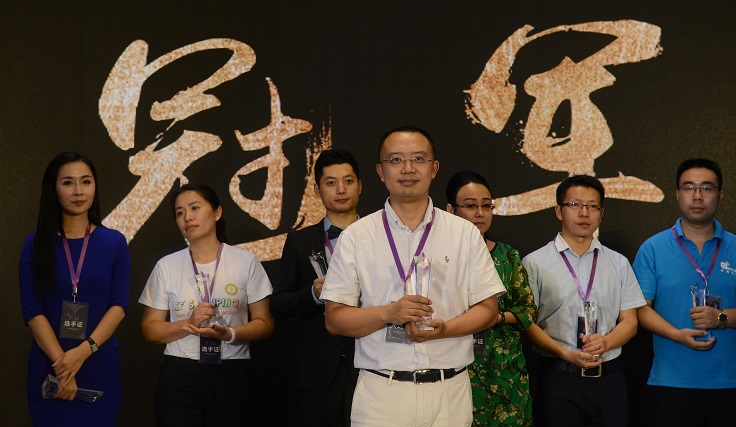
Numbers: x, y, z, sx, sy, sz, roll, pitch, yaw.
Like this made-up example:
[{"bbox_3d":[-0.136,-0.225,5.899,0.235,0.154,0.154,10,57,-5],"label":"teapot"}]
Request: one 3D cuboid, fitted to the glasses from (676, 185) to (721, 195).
[{"bbox_3d":[1.182,-0.086,5.120,0.150,0.042,0.140,-1,-4,10],"label":"glasses"}]

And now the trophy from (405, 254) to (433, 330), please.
[{"bbox_3d":[0.150,0.224,4.050,0.066,0.215,0.062,0,-4,0],"label":"trophy"}]

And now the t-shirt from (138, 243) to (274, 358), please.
[{"bbox_3d":[-0.585,0.320,5.150,0.470,0.430,0.270,0,-4,2],"label":"t-shirt"}]

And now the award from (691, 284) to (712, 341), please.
[{"bbox_3d":[1.162,0.344,4.980,0.068,0.205,0.062,-5,-3,6],"label":"award"}]

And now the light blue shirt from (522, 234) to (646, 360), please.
[{"bbox_3d":[0.780,0.304,5.180,0.455,0.460,0.280,0,-4,-3],"label":"light blue shirt"}]

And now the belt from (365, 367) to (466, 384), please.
[{"bbox_3d":[0.141,0.479,4.250,0.310,0.053,0.240,0,-4,-2],"label":"belt"}]

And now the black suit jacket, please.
[{"bbox_3d":[-0.110,0.336,5.350,0.520,0.660,0.320,0,-4,-7],"label":"black suit jacket"}]

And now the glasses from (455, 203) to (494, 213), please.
[{"bbox_3d":[0.380,-0.021,5.100,0.142,0.040,0.140,2,-4,-21],"label":"glasses"}]

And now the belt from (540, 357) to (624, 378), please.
[{"bbox_3d":[0.776,0.557,5.180,0.310,0.065,0.240,0,-4,-3],"label":"belt"}]

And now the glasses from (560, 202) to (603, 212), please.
[{"bbox_3d":[0.764,-0.021,5.120,0.148,0.040,0.140,1,-4,-9],"label":"glasses"}]

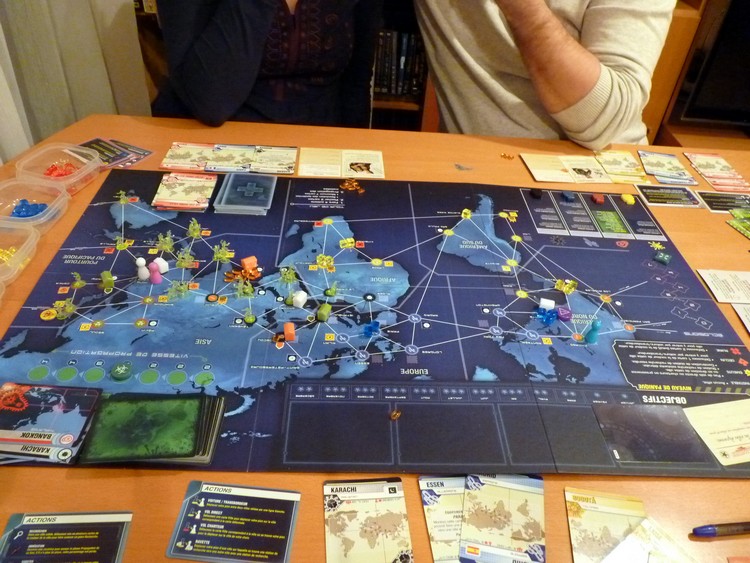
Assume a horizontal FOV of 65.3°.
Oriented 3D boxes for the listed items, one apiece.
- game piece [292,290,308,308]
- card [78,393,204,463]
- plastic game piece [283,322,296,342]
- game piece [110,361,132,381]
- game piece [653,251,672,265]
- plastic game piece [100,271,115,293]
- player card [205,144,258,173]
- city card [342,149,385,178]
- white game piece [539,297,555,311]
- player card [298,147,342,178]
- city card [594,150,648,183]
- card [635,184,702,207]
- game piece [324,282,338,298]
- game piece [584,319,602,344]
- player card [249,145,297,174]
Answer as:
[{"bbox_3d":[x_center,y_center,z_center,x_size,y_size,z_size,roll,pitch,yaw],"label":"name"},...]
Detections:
[{"bbox_3d":[-0.080,0.020,0.629,0.011,0.011,0.014,16,40,13],"label":"game piece"},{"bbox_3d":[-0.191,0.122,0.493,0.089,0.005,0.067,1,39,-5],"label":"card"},{"bbox_3d":[-0.086,0.051,0.589,0.011,0.011,0.014,-1,39,-7],"label":"plastic game piece"},{"bbox_3d":[-0.232,0.084,0.537,0.018,0.006,0.018,5,39,0],"label":"game piece"},{"bbox_3d":[0.366,-0.029,0.744,0.017,0.006,0.011,26,43,24],"label":"game piece"},{"bbox_3d":[-0.289,-0.002,0.631,0.011,0.011,0.017,-15,43,-23],"label":"plastic game piece"},{"bbox_3d":[-0.217,-0.186,0.884,0.064,0.002,0.088,1,39,-4],"label":"player card"},{"bbox_3d":[-0.018,-0.179,0.890,0.063,0.002,0.088,2,39,-4],"label":"city card"},{"bbox_3d":[0.192,0.026,0.650,0.015,0.012,0.010,12,40,9],"label":"white game piece"},{"bbox_3d":[-0.084,-0.184,0.895,0.064,0.002,0.088,2,39,-4],"label":"player card"},{"bbox_3d":[0.402,-0.188,0.953,0.062,0.002,0.098,3,39,-2],"label":"city card"},{"bbox_3d":[0.445,-0.128,0.883,0.088,0.001,0.063,2,39,-4],"label":"card"},{"bbox_3d":[-0.048,0.010,0.641,0.013,0.015,0.011,3,39,-2],"label":"game piece"},{"bbox_3d":[0.230,0.052,0.612,0.014,0.026,0.014,5,39,0],"label":"game piece"},{"bbox_3d":[-0.153,-0.185,0.890,0.064,0.002,0.088,2,39,-4],"label":"player card"}]

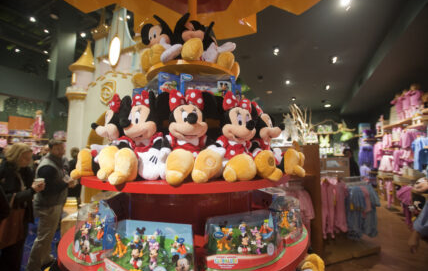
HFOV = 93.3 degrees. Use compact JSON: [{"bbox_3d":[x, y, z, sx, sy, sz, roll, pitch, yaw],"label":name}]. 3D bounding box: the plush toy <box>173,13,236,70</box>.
[{"bbox_3d":[-0.067,-0.518,1.112,0.310,0.310,0.290,0,-3,-9],"label":"plush toy"}]

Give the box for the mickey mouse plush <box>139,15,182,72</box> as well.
[{"bbox_3d":[-0.275,-0.504,1.075,0.240,0.290,0.260,-2,-4,27],"label":"mickey mouse plush"}]

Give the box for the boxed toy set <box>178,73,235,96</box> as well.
[{"bbox_3d":[-0.035,-0.167,0.940,0.250,0.200,0.100,0,-3,-7],"label":"boxed toy set"}]

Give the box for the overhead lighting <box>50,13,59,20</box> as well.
[{"bbox_3d":[-3.158,-2.356,4.000,0.150,0.070,0.150,2,-4,-27],"label":"overhead lighting"}]

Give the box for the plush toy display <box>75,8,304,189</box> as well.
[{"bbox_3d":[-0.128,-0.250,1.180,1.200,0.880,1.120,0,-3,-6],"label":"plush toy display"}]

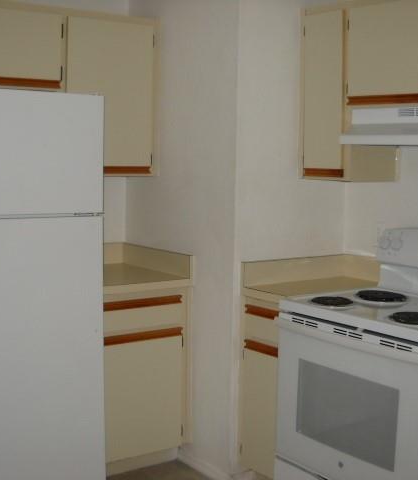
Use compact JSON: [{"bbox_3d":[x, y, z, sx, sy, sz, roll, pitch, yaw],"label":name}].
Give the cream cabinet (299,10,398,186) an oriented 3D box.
[{"bbox_3d":[0.629,-0.647,3.384,0.333,0.767,0.322,-3,7,-36],"label":"cream cabinet"}]

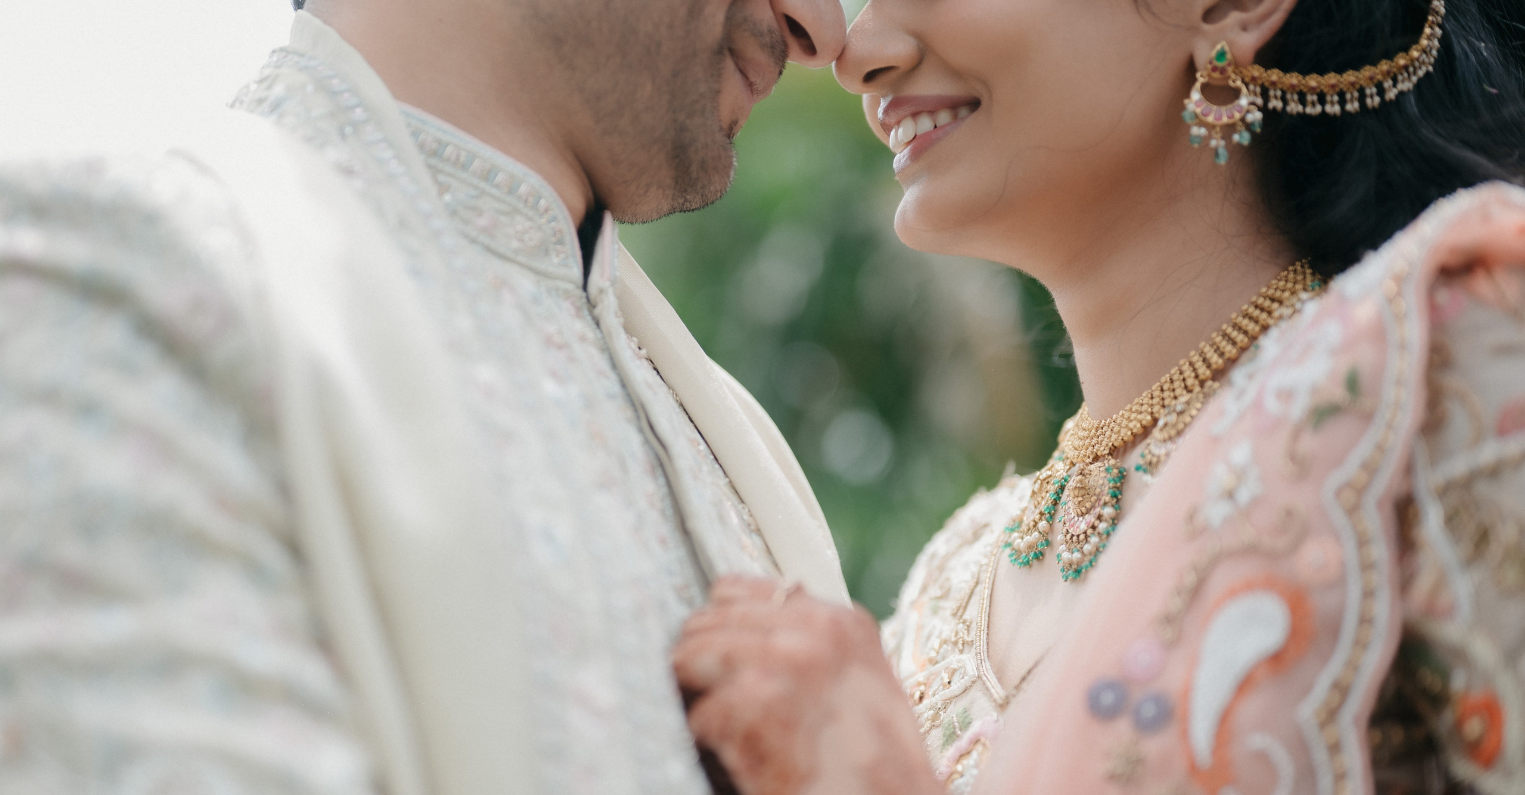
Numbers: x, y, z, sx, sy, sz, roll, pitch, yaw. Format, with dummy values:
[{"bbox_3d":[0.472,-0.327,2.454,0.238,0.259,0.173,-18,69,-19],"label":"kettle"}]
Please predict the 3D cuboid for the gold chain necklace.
[{"bbox_3d":[0.163,0.005,0.815,0.138,0.128,0.130,4,-6,-37],"label":"gold chain necklace"}]

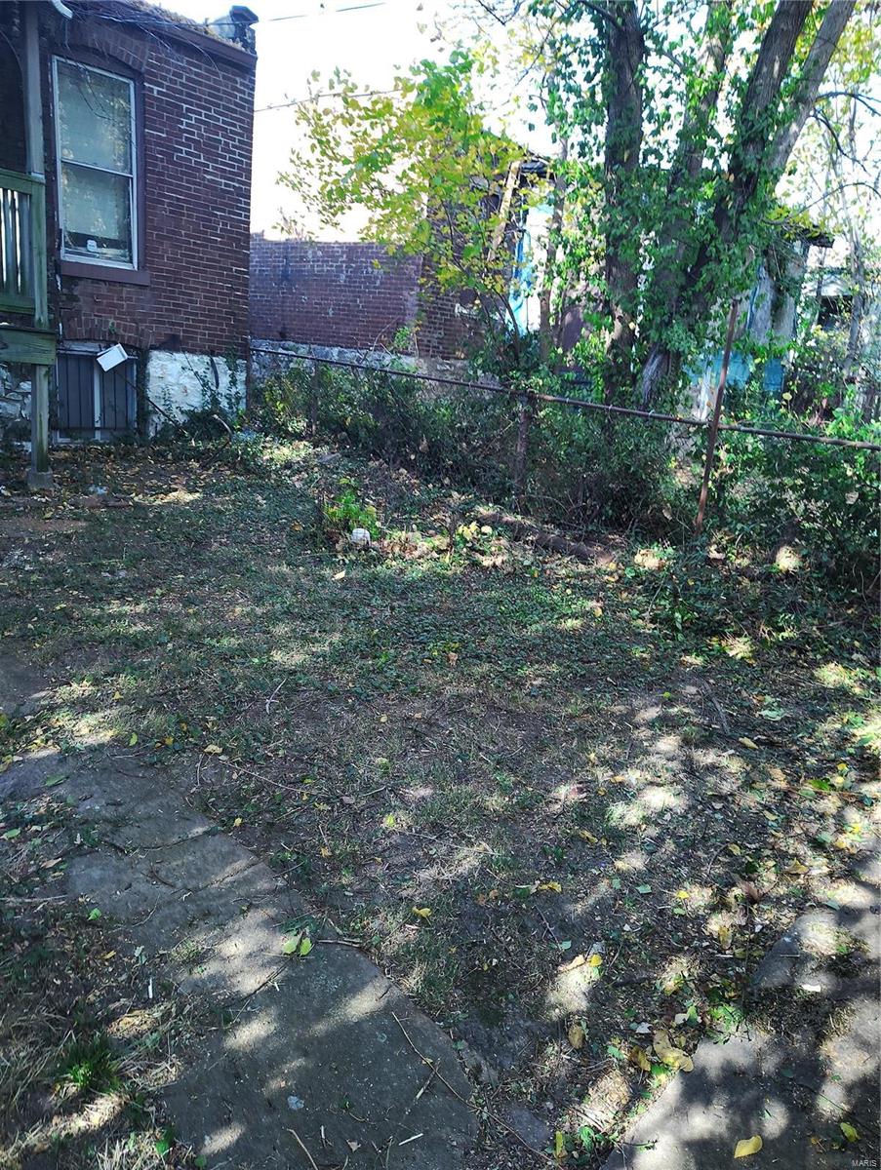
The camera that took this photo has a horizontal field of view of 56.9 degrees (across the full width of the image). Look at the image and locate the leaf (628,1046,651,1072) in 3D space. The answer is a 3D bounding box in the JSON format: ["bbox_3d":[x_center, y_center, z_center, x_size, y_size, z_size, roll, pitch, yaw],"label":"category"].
[{"bbox_3d":[0.443,1.056,1.804,0.045,0.022,0.063,-1,18,-24],"label":"leaf"}]

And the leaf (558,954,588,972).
[{"bbox_3d":[0.338,0.967,2.069,0.089,0.022,0.040,-6,20,-38],"label":"leaf"}]

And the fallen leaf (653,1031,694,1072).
[{"bbox_3d":[0.520,1.054,1.837,0.073,0.026,0.112,3,16,-13],"label":"fallen leaf"}]

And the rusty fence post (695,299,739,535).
[{"bbox_3d":[2.443,-1.431,7.197,0.055,2.080,0.055,-9,19,-43],"label":"rusty fence post"}]

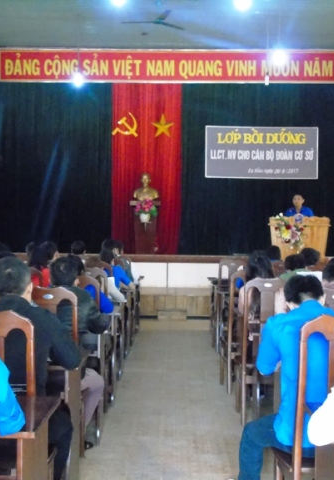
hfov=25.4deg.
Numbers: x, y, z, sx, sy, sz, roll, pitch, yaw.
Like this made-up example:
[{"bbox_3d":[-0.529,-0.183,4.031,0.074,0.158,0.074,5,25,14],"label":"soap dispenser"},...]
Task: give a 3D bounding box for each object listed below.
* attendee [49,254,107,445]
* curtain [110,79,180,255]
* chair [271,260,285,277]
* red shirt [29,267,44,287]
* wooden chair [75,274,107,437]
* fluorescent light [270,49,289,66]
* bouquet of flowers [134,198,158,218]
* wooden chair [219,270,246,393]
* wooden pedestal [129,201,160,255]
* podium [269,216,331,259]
[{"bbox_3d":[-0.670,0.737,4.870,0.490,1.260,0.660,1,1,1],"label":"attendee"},{"bbox_3d":[-0.441,-1.537,15.900,1.500,3.700,0.150,1,1,1],"label":"curtain"},{"bbox_3d":[1.235,0.787,8.650,0.430,1.080,0.500,1,1,1],"label":"chair"},{"bbox_3d":[-1.280,0.510,6.900,0.430,0.560,0.320,1,0,3],"label":"red shirt"},{"bbox_3d":[-0.715,0.810,5.930,0.430,1.080,0.500,1,1,1],"label":"wooden chair"},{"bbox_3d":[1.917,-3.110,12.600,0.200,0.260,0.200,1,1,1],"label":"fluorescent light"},{"bbox_3d":[-0.415,-0.622,14.600,0.450,0.410,0.360,1,1,1],"label":"bouquet of flowers"},{"bbox_3d":[0.668,0.812,6.700,0.430,1.080,0.500,1,1,1],"label":"wooden chair"},{"bbox_3d":[-0.413,-0.253,14.200,0.580,1.040,0.480,1,1,1],"label":"wooden pedestal"},{"bbox_3d":[2.298,0.229,12.753,1.030,1.250,0.600,1,1,1],"label":"podium"}]

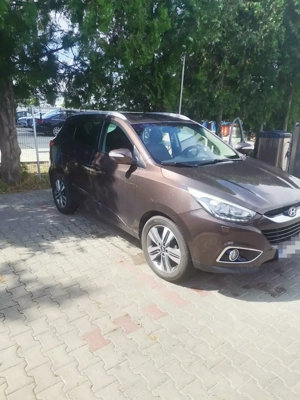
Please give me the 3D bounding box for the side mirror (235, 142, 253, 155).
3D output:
[{"bbox_3d":[1.312,-0.720,4.200,0.250,0.165,0.130,-11,19,-35],"label":"side mirror"}]

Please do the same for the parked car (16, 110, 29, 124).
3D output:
[{"bbox_3d":[-15.389,-9.360,34.500,4.300,1.520,1.800,-13,21,-41],"label":"parked car"}]

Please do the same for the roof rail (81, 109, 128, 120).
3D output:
[{"bbox_3d":[-0.746,-1.199,4.237,0.070,0.110,1.500,-11,19,-35],"label":"roof rail"}]

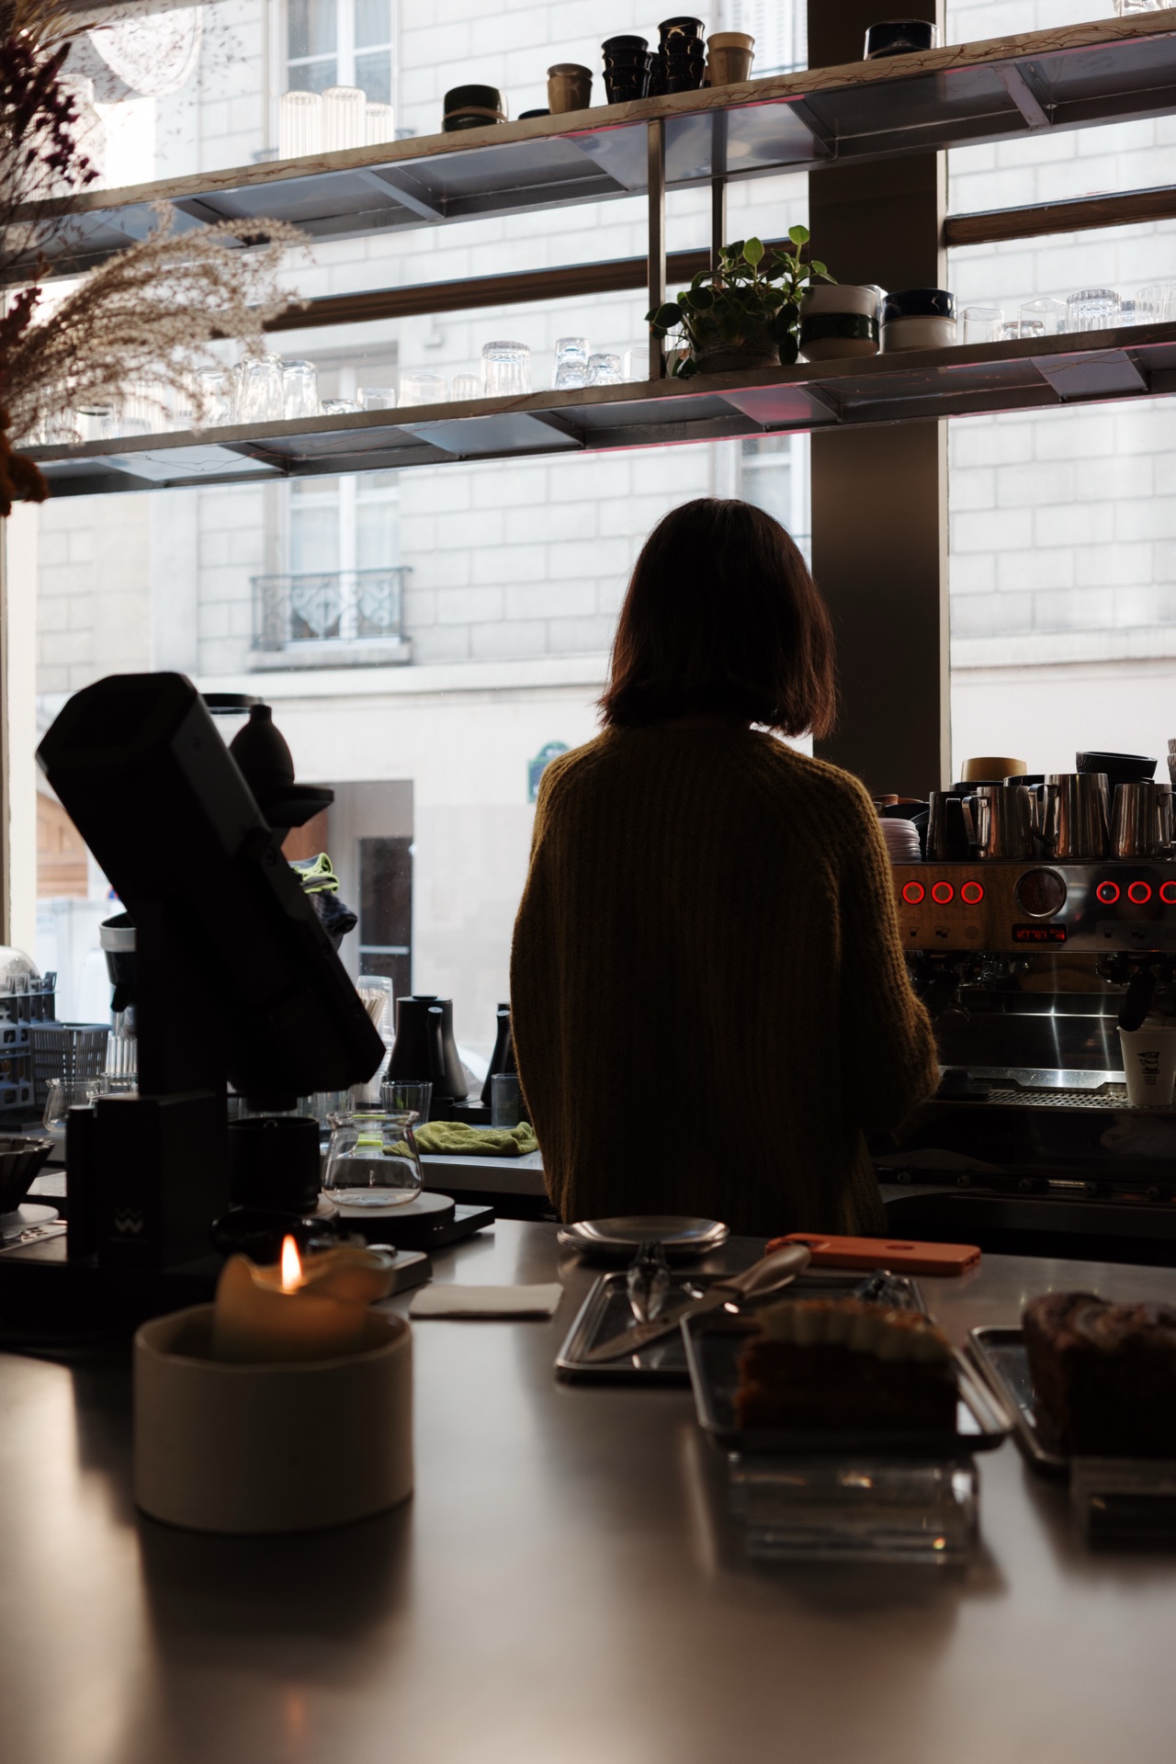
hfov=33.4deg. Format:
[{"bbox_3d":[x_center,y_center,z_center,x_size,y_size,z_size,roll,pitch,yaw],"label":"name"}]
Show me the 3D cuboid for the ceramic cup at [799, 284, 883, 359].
[{"bbox_3d":[0.354,-0.771,2.752,0.111,0.100,0.111,0,0,0],"label":"ceramic cup"}]

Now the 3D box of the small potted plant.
[{"bbox_3d":[0.217,-0.815,2.820,0.250,0.225,0.210,0,0,23],"label":"small potted plant"}]

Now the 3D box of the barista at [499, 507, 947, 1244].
[{"bbox_3d":[0.153,0.435,2.150,0.470,1.700,0.380,0,0,21],"label":"barista"}]

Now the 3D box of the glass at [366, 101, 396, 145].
[{"bbox_3d":[-0.377,-1.292,3.460,0.074,0.142,0.074,0,0,23],"label":"glass"}]

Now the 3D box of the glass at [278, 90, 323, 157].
[{"bbox_3d":[-0.499,-1.291,3.400,0.074,0.142,0.074,0,0,0],"label":"glass"}]

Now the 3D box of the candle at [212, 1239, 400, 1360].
[{"bbox_3d":[-0.139,0.225,0.950,0.088,0.106,0.086,0,0,23],"label":"candle"}]

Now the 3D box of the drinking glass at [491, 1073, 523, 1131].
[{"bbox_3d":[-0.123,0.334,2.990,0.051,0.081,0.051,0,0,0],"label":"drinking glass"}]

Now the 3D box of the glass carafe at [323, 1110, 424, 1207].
[{"bbox_3d":[-0.178,0.231,1.630,0.084,0.074,0.084,0,0,0],"label":"glass carafe"}]

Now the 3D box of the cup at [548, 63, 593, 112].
[{"bbox_3d":[-0.029,-1.271,3.210,0.075,0.102,0.075,0,0,0],"label":"cup"}]

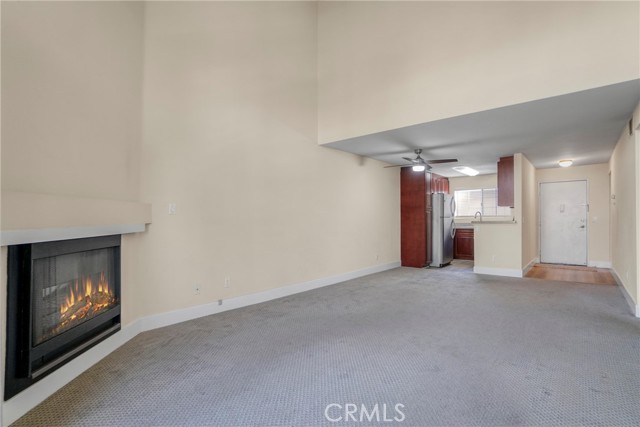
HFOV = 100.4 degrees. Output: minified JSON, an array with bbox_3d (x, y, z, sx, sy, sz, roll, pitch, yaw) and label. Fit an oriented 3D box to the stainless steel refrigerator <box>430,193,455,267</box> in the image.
[{"bbox_3d":[2.900,0.420,6.710,0.760,1.730,0.710,0,-1,42],"label":"stainless steel refrigerator"}]

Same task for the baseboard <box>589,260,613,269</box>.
[{"bbox_3d":[6.650,1.214,6.330,0.357,0.145,0.020,0,-1,38],"label":"baseboard"}]

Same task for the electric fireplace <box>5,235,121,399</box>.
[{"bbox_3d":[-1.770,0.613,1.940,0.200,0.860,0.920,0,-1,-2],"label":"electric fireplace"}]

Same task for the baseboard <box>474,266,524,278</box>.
[{"bbox_3d":[3.586,1.179,5.394,0.805,0.145,0.020,0,-1,38],"label":"baseboard"}]

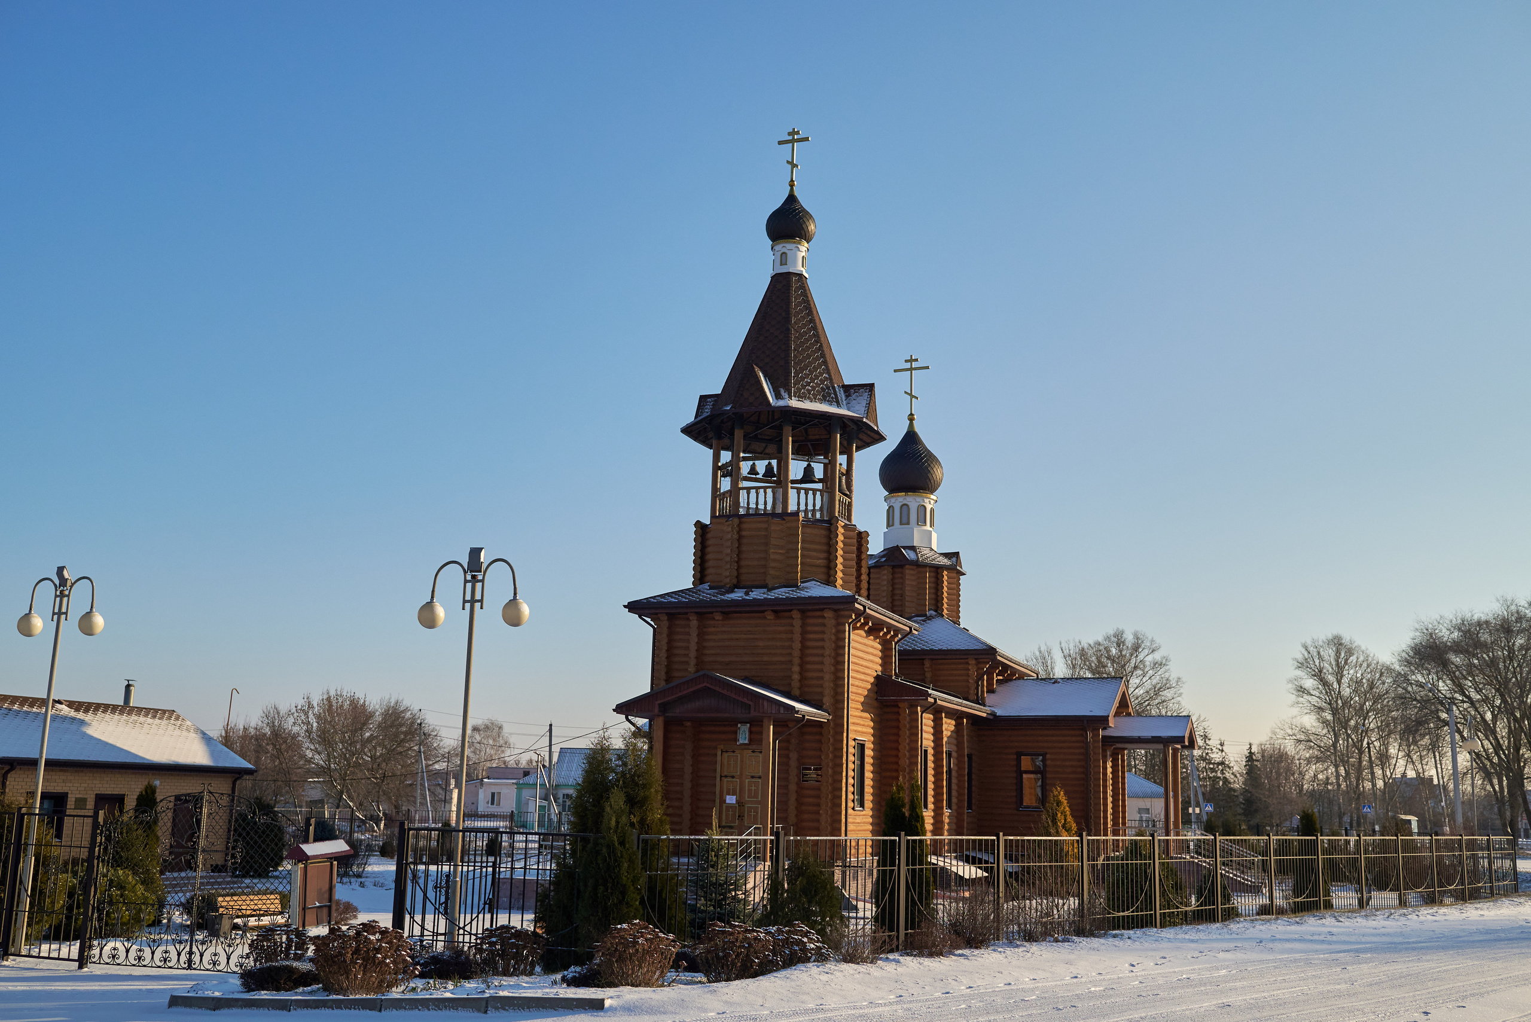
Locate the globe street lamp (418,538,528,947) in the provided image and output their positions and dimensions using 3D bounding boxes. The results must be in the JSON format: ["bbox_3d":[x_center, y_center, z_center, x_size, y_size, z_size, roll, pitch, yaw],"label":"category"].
[{"bbox_3d":[-3.809,2.994,18.653,1.420,5.150,0.360,-2,-12,20],"label":"globe street lamp"}]

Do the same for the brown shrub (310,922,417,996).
[{"bbox_3d":[-4.079,4.528,15.086,1.080,0.730,1.030,4,-12,-14],"label":"brown shrub"}]

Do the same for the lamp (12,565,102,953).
[{"bbox_3d":[-9.757,3.286,19.990,1.420,5.140,0.360,-2,-12,20],"label":"lamp"}]

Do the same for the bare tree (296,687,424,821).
[{"bbox_3d":[-22.569,13.895,82.756,7.300,7.858,7.000,5,-12,-15],"label":"bare tree"}]

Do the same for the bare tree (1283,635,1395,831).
[{"bbox_3d":[43.900,17.695,113.971,8.700,16.509,8.500,-3,-12,21],"label":"bare tree"}]

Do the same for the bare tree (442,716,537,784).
[{"bbox_3d":[-29.242,27.127,157.576,9.000,10.221,8.500,4,-11,-10],"label":"bare tree"}]

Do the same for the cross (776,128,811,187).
[{"bbox_3d":[0.939,-11.516,48.509,1.154,2.018,0.100,-2,-12,20],"label":"cross"}]

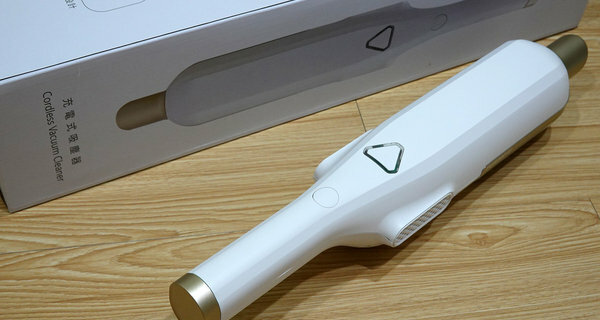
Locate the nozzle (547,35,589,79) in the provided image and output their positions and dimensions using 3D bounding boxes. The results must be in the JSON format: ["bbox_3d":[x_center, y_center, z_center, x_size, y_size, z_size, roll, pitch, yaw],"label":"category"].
[{"bbox_3d":[0.230,-0.087,0.795,0.042,0.034,0.034,-31,55,-34],"label":"nozzle"}]

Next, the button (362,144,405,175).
[{"bbox_3d":[0.063,-0.003,0.647,0.029,0.004,0.030,-32,56,-32],"label":"button"}]

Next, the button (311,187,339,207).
[{"bbox_3d":[0.018,0.026,0.614,0.018,0.004,0.018,4,43,-4],"label":"button"}]

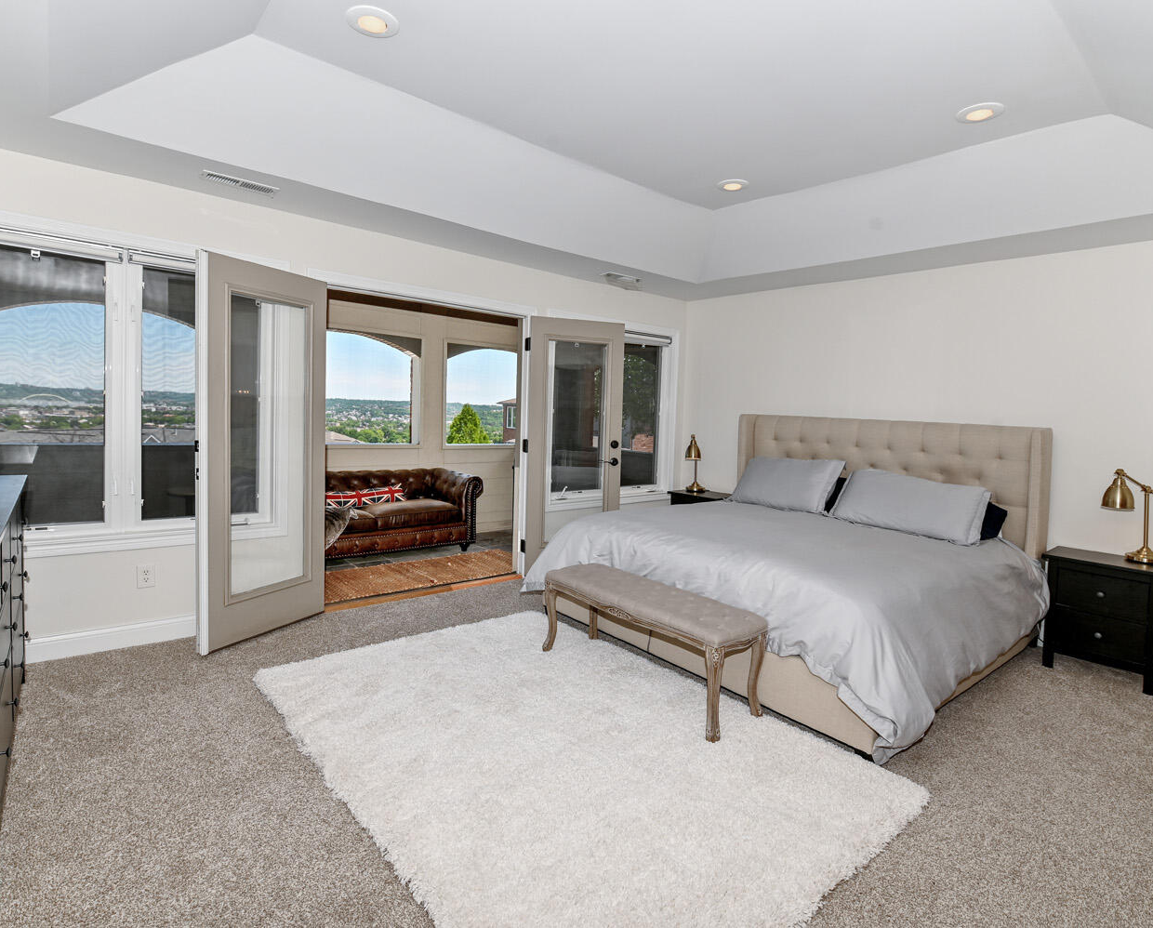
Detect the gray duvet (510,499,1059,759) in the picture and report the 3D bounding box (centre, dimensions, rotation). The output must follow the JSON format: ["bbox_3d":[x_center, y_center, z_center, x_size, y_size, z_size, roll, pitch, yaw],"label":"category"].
[{"bbox_3d":[1.226,0.724,3.744,2.050,0.620,2.380,-1,6,-40],"label":"gray duvet"}]

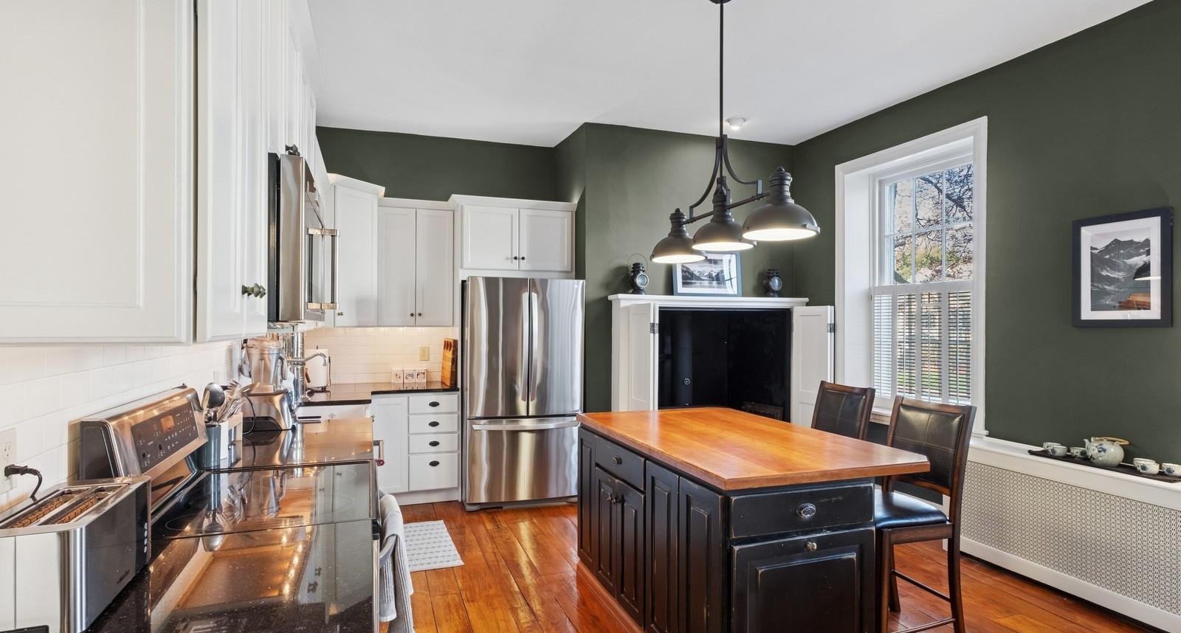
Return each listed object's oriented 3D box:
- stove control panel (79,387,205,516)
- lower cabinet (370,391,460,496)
[{"bbox_3d":[-1.279,0.397,1.748,0.110,0.295,0.745,0,0,-20],"label":"stove control panel"},{"bbox_3d":[-1.410,1.009,4.766,0.640,0.860,0.570,0,0,-18],"label":"lower cabinet"}]

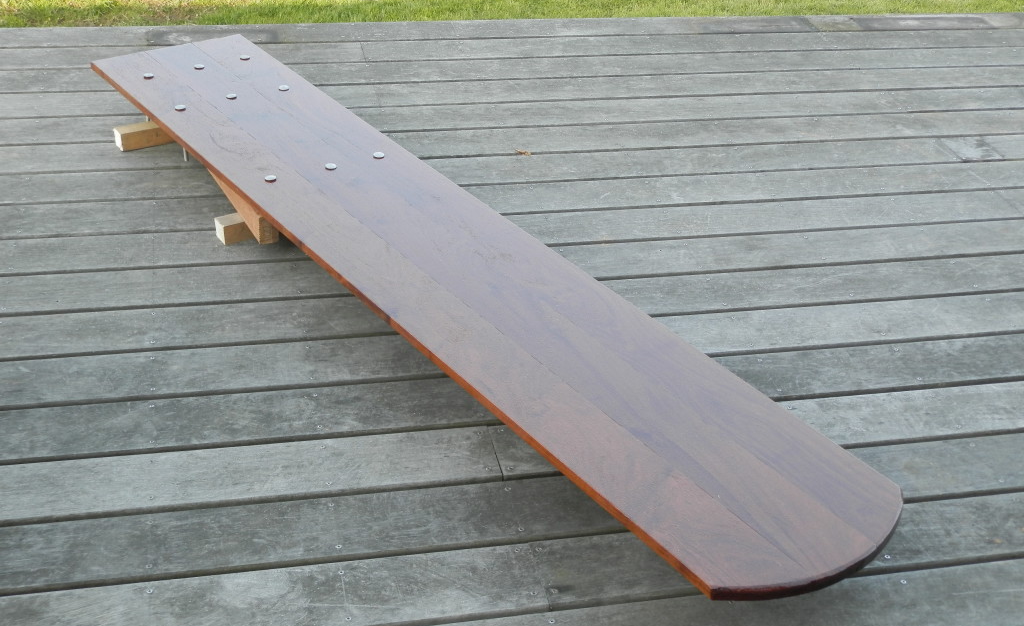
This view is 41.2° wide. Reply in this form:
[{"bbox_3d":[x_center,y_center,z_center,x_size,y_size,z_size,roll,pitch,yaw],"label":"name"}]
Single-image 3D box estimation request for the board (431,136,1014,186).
[{"bbox_3d":[0.559,-0.381,3.476,1.521,0.030,0.142,-4,33,-12],"label":"board"}]

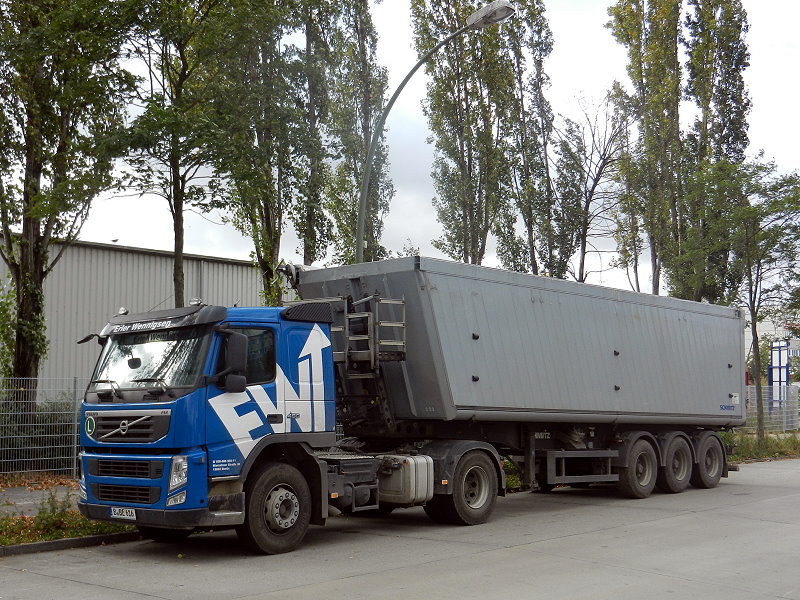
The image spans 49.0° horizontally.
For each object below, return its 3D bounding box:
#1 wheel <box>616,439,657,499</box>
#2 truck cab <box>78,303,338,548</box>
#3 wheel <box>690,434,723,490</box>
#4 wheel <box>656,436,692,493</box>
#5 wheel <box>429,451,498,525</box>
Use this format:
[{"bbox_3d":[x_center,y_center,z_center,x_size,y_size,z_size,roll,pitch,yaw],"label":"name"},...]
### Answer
[{"bbox_3d":[4.335,3.089,16.077,1.070,1.070,0.370,6,-10,-44],"label":"wheel"},{"bbox_3d":[-2.433,1.532,10.990,2.120,2.900,2.500,6,-10,-44],"label":"truck cab"},{"bbox_3d":[6.215,3.300,17.924,1.070,1.070,0.370,6,-10,-44],"label":"wheel"},{"bbox_3d":[5.277,3.195,17.003,1.070,1.070,0.370,6,-10,-44],"label":"wheel"},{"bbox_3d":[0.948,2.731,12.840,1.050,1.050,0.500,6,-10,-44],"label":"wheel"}]

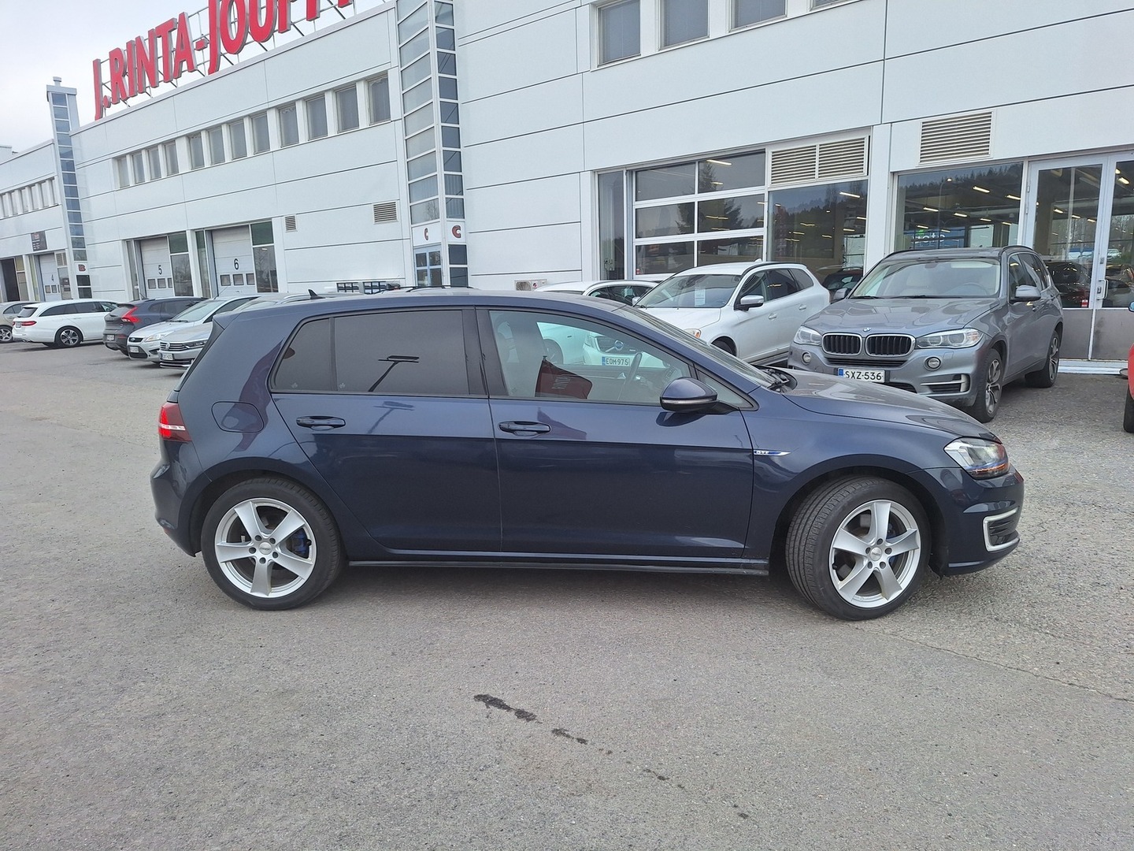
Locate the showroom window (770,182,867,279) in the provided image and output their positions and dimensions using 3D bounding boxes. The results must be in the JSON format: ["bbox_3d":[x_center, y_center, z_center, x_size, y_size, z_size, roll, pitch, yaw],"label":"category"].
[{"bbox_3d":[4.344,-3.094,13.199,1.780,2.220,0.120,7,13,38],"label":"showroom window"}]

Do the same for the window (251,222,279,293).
[{"bbox_3d":[-9.841,-4.809,24.704,1.300,3.500,0.120,7,13,38],"label":"window"}]

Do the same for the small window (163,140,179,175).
[{"bbox_3d":[-14.224,-9.608,27.194,1.030,1.140,0.120,7,13,38],"label":"small window"}]

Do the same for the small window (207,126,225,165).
[{"bbox_3d":[-11.649,-9.294,25.138,1.030,1.150,0.120,7,13,38],"label":"small window"}]

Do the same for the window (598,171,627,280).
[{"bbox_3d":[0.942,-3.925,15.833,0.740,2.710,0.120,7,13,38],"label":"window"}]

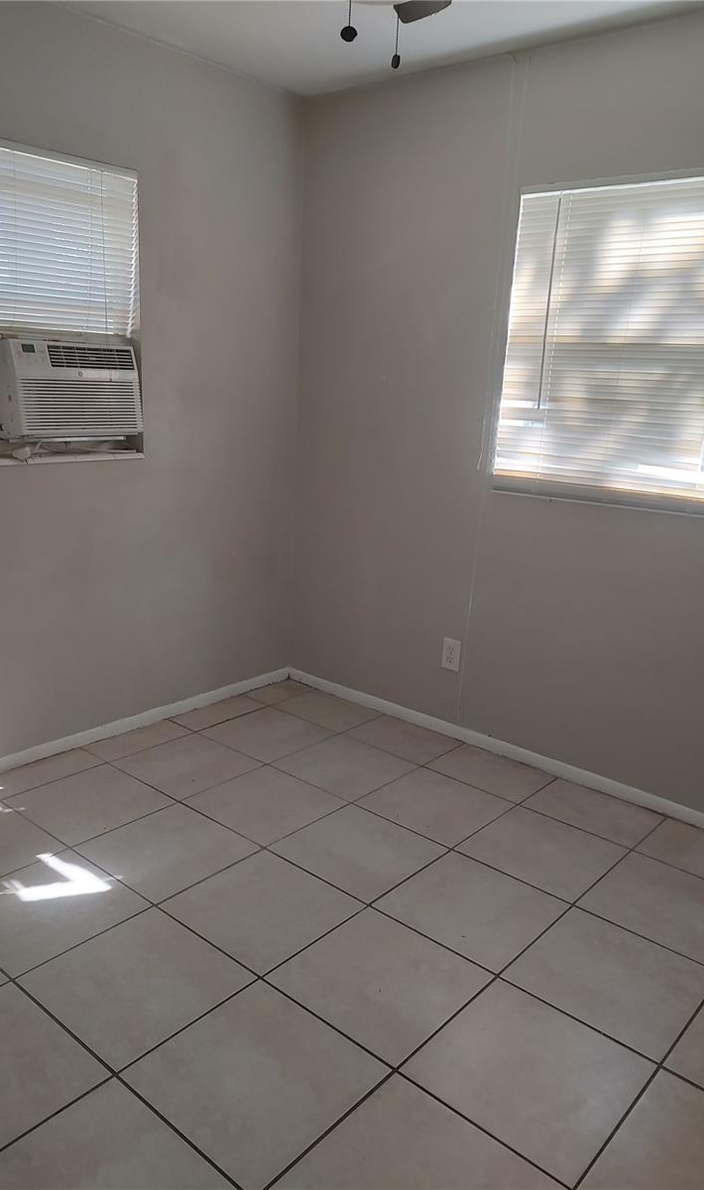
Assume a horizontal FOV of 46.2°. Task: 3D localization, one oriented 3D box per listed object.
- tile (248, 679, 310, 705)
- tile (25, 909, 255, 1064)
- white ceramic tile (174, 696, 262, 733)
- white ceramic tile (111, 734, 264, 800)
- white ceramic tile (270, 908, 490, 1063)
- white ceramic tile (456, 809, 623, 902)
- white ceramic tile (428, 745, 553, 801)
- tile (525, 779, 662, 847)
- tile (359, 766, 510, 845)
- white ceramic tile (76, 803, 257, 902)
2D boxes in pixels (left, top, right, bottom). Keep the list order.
[{"bbox_3d":[-0.346,0.454,3.854,0.190,0.010,0.310,14,17,38],"label":"tile"},{"bbox_3d":[-0.507,0.912,1.950,0.402,0.010,0.402,14,17,38],"label":"tile"},{"bbox_3d":[-0.566,0.500,3.498,0.211,0.010,0.396,14,17,38],"label":"white ceramic tile"},{"bbox_3d":[-0.602,0.636,3.073,0.402,0.010,0.402,14,17,38],"label":"white ceramic tile"},{"bbox_3d":[0.070,0.929,1.998,0.398,0.010,0.398,14,17,38],"label":"white ceramic tile"},{"bbox_3d":[0.599,0.813,2.619,0.402,0.010,0.402,14,17,38],"label":"white ceramic tile"},{"bbox_3d":[0.522,0.678,3.138,0.398,0.010,0.305,14,17,38],"label":"white ceramic tile"},{"bbox_3d":[0.833,0.760,2.890,0.402,0.010,0.306,14,17,38],"label":"tile"},{"bbox_3d":[0.290,0.731,2.865,0.398,0.010,0.398,14,17,38],"label":"tile"},{"bbox_3d":[-0.555,0.774,2.511,0.402,0.010,0.402,14,17,38],"label":"white ceramic tile"}]

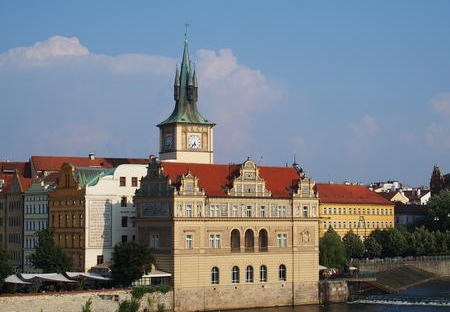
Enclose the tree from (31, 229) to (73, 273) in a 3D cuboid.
[{"bbox_3d":[-26.870,15.690,140.242,6.400,8.710,6.400,0,-4,0],"label":"tree"}]

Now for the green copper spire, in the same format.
[{"bbox_3d":[-6.959,-13.682,158.929,7.520,17.010,7.520,2,-5,-31],"label":"green copper spire"}]

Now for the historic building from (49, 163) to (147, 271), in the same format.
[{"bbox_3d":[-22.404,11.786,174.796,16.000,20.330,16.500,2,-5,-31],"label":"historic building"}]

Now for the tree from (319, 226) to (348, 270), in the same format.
[{"bbox_3d":[18.131,16.360,154.230,5.600,9.150,5.600,0,-4,0],"label":"tree"}]

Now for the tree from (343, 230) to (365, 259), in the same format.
[{"bbox_3d":[25.405,17.888,179.184,4.400,6.820,4.400,0,-4,0],"label":"tree"}]

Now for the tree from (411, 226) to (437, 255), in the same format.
[{"bbox_3d":[42.515,18.596,194.171,5.600,7.530,5.600,0,-4,0],"label":"tree"}]

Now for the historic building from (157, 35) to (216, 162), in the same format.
[{"bbox_3d":[-6.959,-0.530,157.998,7.190,43.380,7.190,2,-5,-31],"label":"historic building"}]

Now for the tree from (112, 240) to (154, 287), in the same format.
[{"bbox_3d":[-12.903,15.361,126.230,6.000,6.990,6.000,0,-4,0],"label":"tree"}]

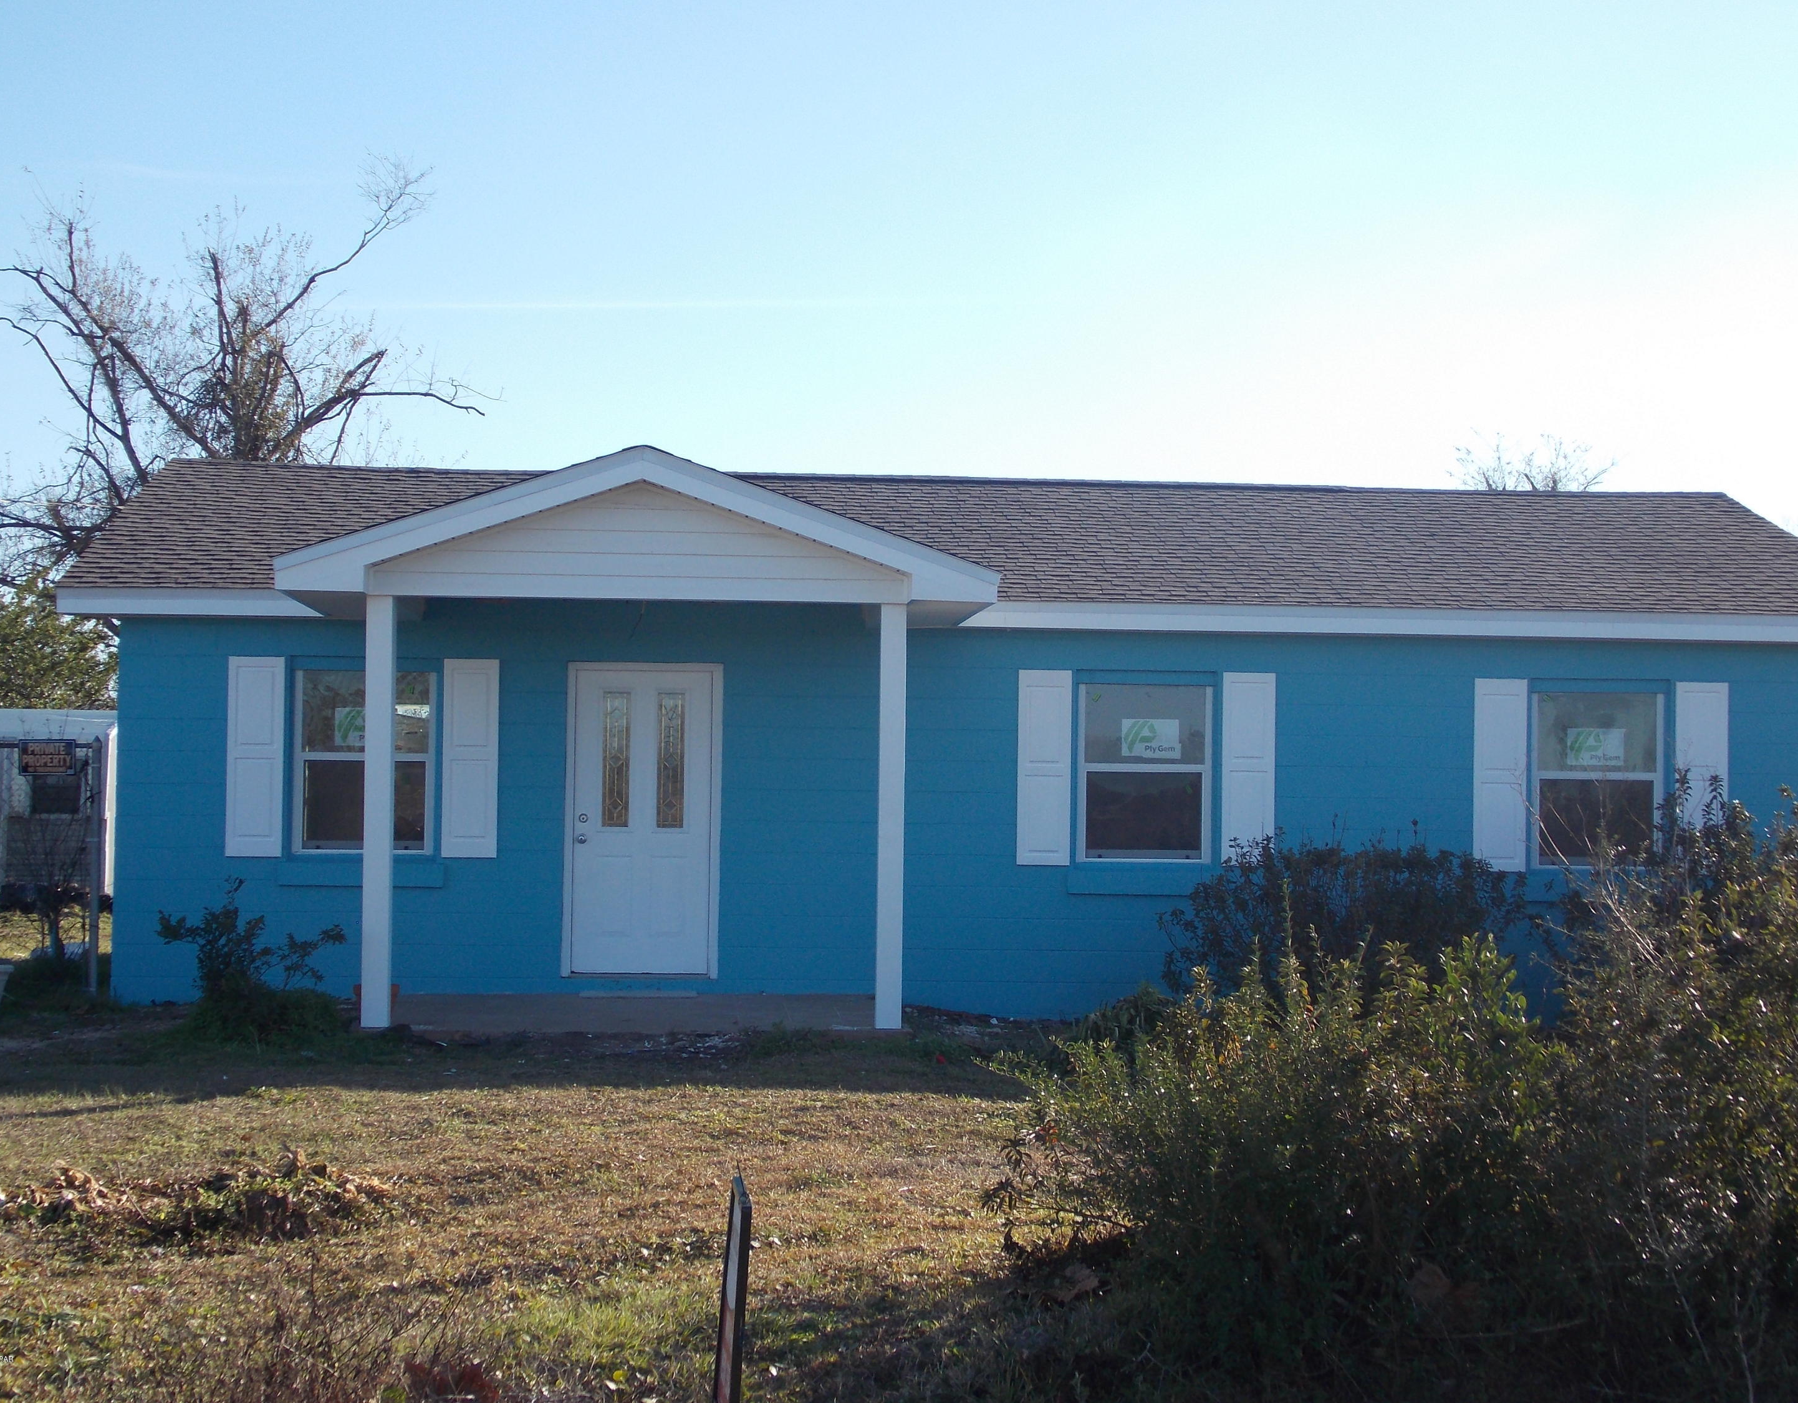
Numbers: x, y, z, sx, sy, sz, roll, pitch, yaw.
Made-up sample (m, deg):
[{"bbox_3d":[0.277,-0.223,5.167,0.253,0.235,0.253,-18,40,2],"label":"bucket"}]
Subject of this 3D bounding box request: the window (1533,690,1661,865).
[{"bbox_3d":[4.738,0.541,19.111,0.908,1.189,0.100,1,-2,-5],"label":"window"}]

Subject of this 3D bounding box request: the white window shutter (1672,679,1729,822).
[{"bbox_3d":[5.448,0.524,19.075,0.366,1.297,0.035,1,-2,-5],"label":"white window shutter"}]

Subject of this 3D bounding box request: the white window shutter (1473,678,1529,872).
[{"bbox_3d":[4.060,0.500,18.965,0.362,1.299,0.035,1,-2,-5],"label":"white window shutter"}]

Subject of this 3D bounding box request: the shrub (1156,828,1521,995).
[{"bbox_3d":[2.861,1.458,17.995,2.291,1.276,1.150,1,-2,-5],"label":"shrub"}]

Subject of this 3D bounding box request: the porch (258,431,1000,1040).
[{"bbox_3d":[-1.585,0.278,17.283,4.170,3.380,2.655,1,-2,-5],"label":"porch"}]

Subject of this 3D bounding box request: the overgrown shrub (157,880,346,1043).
[{"bbox_3d":[-3.868,1.526,16.803,1.068,0.909,0.900,1,-2,-5],"label":"overgrown shrub"}]

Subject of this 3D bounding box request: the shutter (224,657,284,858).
[{"bbox_3d":[-4.189,0.364,18.312,0.361,1.296,0.035,1,-2,-5],"label":"shutter"}]

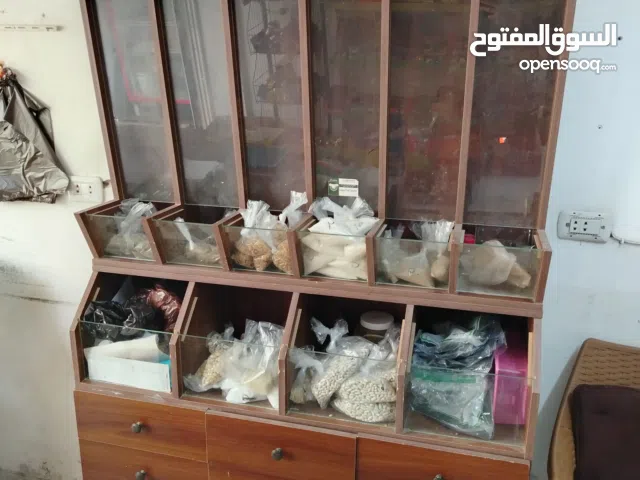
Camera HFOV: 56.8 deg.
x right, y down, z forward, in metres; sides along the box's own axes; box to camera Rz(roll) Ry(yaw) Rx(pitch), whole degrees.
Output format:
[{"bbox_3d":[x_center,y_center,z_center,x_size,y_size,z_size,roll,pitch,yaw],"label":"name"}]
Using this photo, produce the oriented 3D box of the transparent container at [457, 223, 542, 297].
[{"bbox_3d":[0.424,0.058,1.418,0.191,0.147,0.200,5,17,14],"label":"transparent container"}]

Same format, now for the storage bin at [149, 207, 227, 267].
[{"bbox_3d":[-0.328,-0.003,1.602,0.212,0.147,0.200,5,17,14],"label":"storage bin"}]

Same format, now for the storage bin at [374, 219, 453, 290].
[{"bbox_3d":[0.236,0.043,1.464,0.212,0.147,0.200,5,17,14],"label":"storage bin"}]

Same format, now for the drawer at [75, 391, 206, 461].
[{"bbox_3d":[-0.444,0.456,1.773,0.395,0.157,0.360,5,17,14],"label":"drawer"}]

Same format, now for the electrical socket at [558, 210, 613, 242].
[{"bbox_3d":[0.689,-0.035,1.550,0.122,0.078,0.016,5,17,14],"label":"electrical socket"}]

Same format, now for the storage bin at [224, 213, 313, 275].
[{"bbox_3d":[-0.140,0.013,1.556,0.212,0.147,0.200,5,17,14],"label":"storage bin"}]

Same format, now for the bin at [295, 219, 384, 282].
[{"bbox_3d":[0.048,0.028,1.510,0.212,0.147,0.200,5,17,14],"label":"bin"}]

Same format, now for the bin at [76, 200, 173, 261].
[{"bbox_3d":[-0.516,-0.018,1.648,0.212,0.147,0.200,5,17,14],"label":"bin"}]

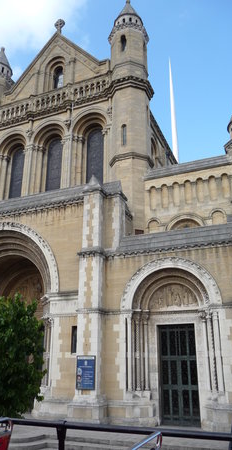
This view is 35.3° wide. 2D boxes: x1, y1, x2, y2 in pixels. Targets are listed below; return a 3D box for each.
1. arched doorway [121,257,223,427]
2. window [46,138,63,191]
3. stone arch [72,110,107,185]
[{"bbox_3d":[2.840,5.620,18.174,5.225,7.964,1.120,-8,-21,22],"label":"arched doorway"},{"bbox_3d":[-5.340,-5.110,32.002,1.566,5.562,0.350,-8,-21,22],"label":"window"},{"bbox_3d":[-2.001,-6.281,30.336,3.440,7.783,1.150,-8,-21,22],"label":"stone arch"}]

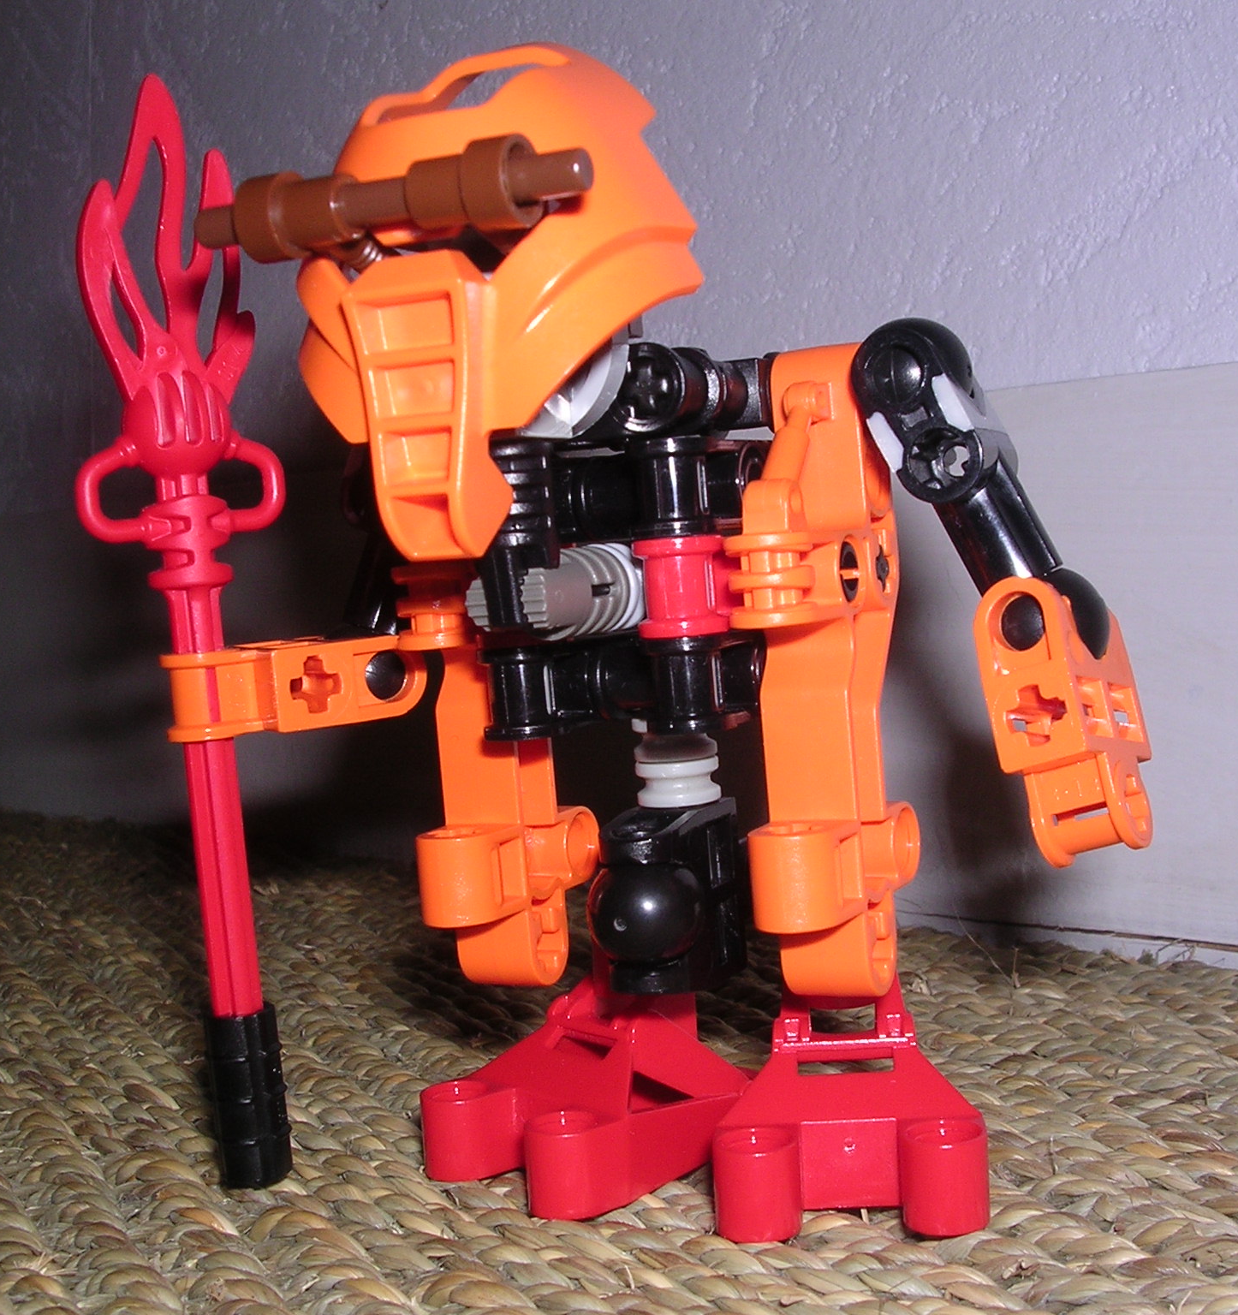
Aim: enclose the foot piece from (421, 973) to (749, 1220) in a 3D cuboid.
[{"bbox_3d":[0.002,0.037,0.185,0.036,0.022,0.024,-2,2,-41],"label":"foot piece"}]

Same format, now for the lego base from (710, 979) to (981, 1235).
[{"bbox_3d":[0.021,0.037,0.178,0.024,0.022,0.036,-1,1,5],"label":"lego base"}]

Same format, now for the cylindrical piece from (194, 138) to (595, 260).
[{"bbox_3d":[-0.019,-0.036,0.150,0.039,0.007,0.007,0,5,31],"label":"cylindrical piece"}]

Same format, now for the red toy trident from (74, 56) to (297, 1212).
[{"bbox_3d":[-0.040,-0.003,0.183,0.021,0.107,0.009,-7,2,-18],"label":"red toy trident"}]

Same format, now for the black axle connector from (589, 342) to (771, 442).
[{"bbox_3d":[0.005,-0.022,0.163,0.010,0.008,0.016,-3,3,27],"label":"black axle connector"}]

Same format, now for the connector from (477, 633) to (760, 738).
[{"bbox_3d":[0.001,0.002,0.167,0.024,0.008,0.016,-3,3,27],"label":"connector"}]

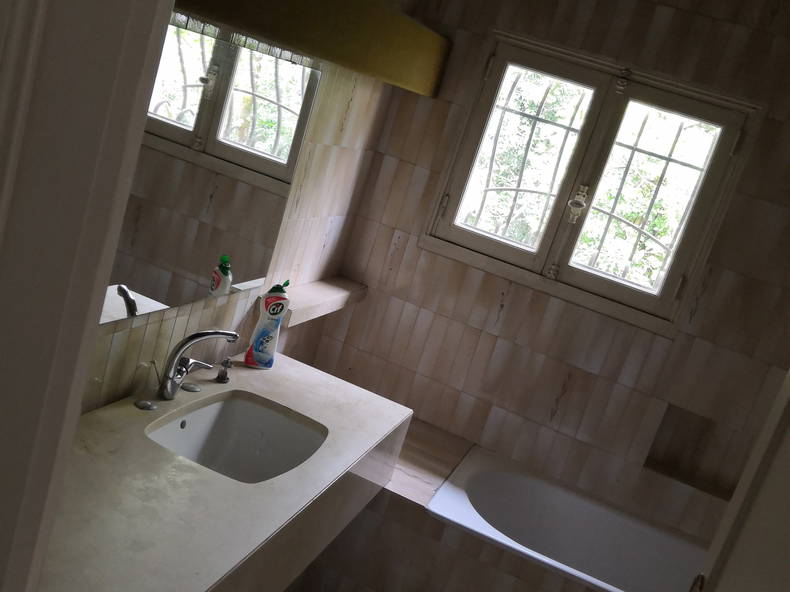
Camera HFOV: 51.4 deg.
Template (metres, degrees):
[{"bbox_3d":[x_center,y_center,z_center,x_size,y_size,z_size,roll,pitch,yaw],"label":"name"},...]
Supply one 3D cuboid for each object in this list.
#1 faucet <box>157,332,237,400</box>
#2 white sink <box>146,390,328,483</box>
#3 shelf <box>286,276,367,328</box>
[{"bbox_3d":[-0.512,0.178,2.158,0.163,0.215,0.065,15,12,-10],"label":"faucet"},{"bbox_3d":[-0.403,0.429,2.119,0.376,0.161,0.522,21,12,14],"label":"white sink"},{"bbox_3d":[-0.282,0.008,2.930,0.135,0.056,0.709,21,12,14],"label":"shelf"}]

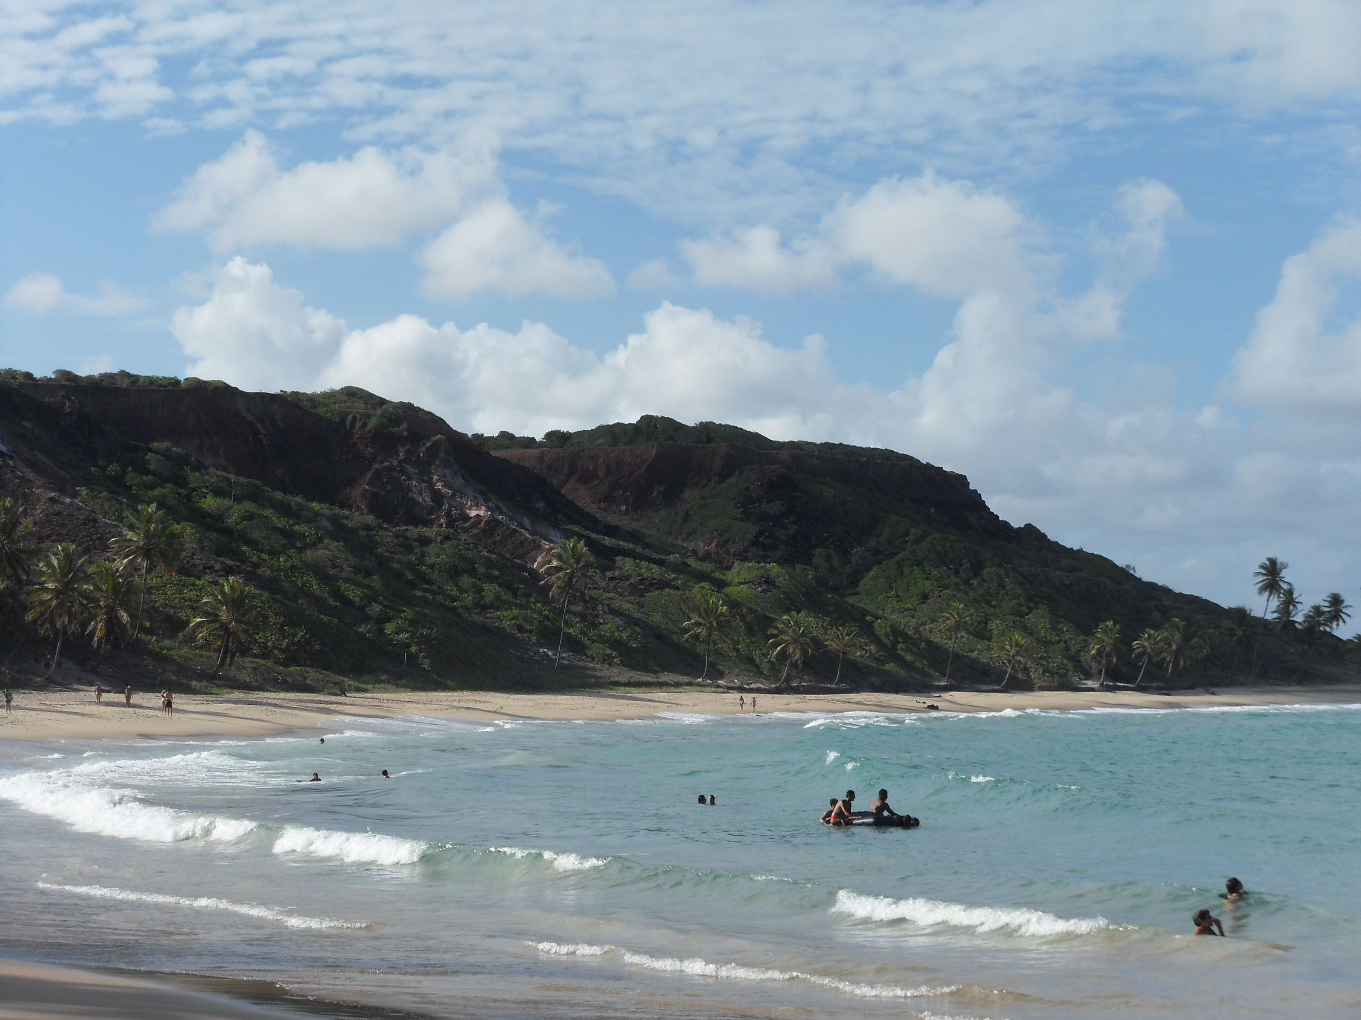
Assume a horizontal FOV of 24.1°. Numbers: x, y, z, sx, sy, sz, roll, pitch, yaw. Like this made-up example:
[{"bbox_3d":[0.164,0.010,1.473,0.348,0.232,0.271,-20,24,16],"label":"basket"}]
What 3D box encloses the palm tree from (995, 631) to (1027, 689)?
[{"bbox_3d":[49.634,22.662,478.000,4.947,8.778,4.799,0,-3,0],"label":"palm tree"}]

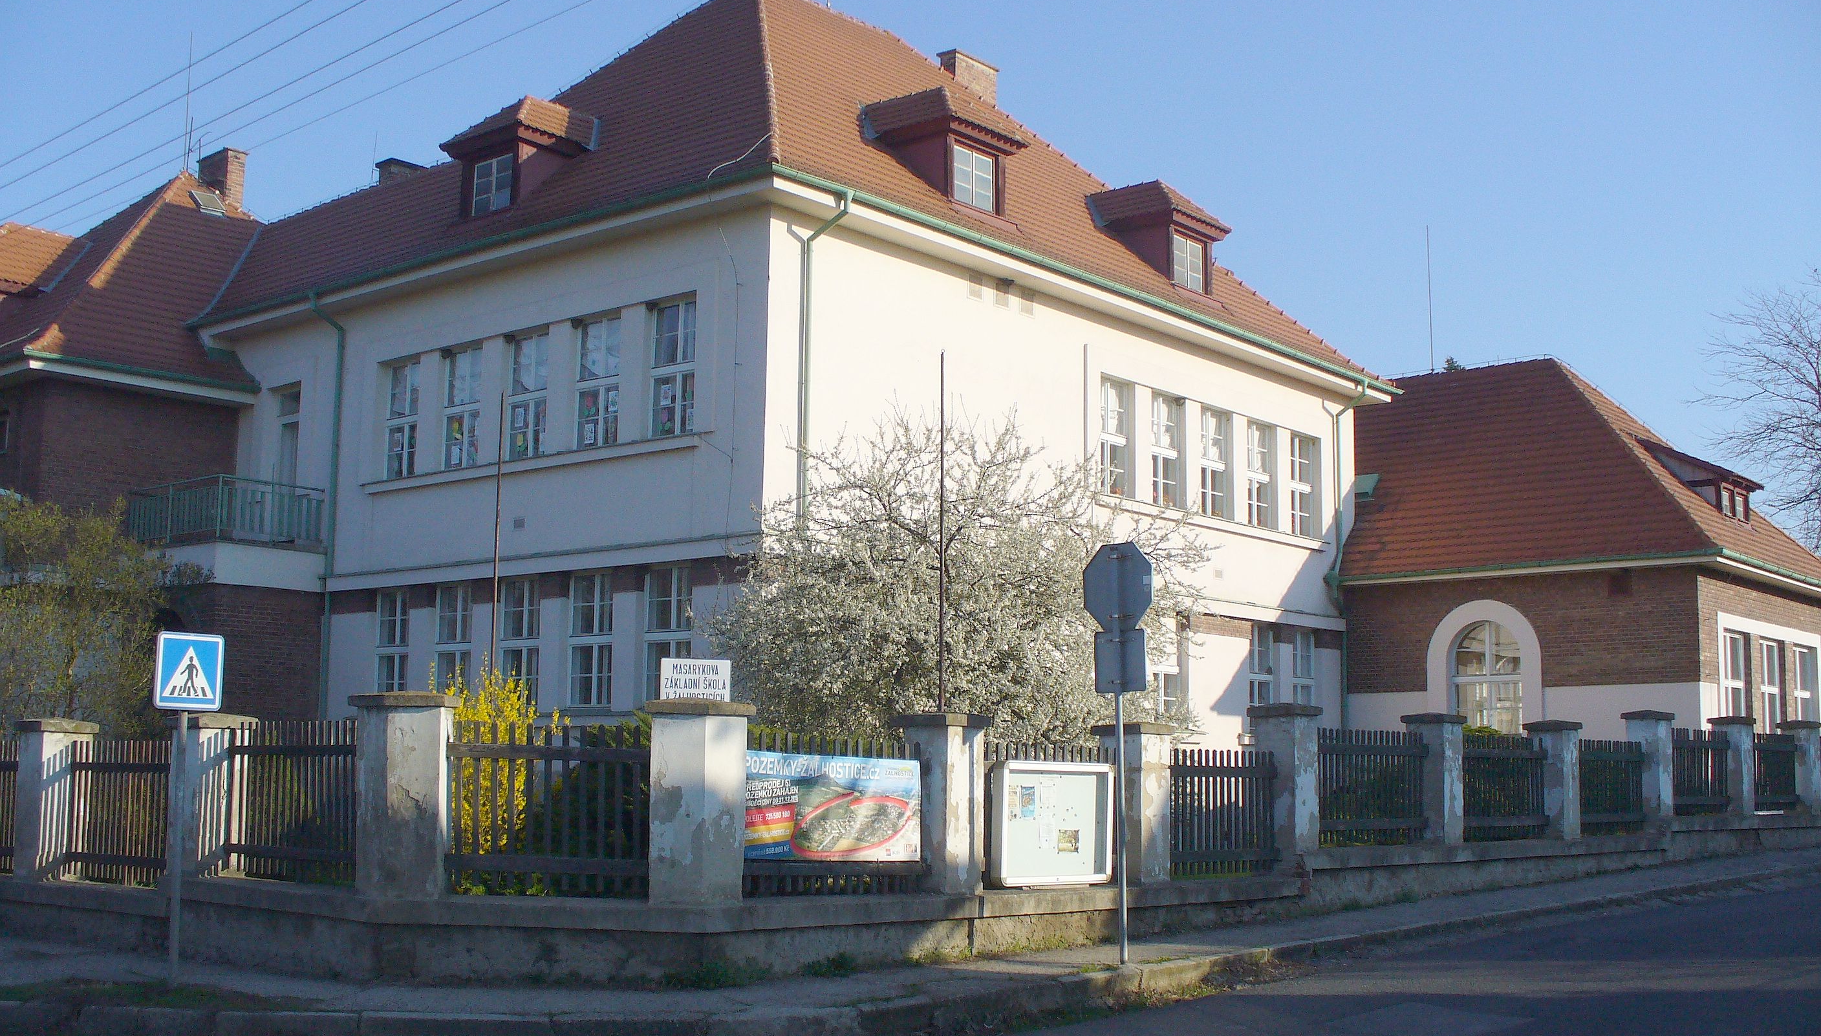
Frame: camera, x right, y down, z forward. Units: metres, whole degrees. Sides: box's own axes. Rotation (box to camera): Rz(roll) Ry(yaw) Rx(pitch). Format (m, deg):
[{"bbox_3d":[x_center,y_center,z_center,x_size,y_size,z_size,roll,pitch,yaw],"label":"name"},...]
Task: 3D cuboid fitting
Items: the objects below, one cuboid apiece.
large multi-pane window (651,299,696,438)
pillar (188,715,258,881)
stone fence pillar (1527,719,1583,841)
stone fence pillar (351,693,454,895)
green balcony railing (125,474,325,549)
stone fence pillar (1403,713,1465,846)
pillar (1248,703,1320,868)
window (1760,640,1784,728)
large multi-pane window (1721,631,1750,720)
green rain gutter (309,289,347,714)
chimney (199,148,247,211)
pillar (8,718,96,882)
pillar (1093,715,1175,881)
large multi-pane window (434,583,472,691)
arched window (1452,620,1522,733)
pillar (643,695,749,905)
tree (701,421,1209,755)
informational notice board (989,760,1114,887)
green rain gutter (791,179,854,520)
[{"bbox_3d":[-3.264,-2.119,27.185,1.012,1.897,0.150,-6,-10,40],"label":"large multi-pane window"},{"bbox_3d":[-6.036,2.380,16.795,0.560,1.395,0.560,-6,-10,40],"label":"pillar"},{"bbox_3d":[7.983,3.252,24.221,0.540,1.457,0.540,-6,-10,40],"label":"stone fence pillar"},{"bbox_3d":[-3.723,2.031,14.349,0.660,1.517,0.600,1,-8,0],"label":"stone fence pillar"},{"bbox_3d":[-11.373,0.030,32.228,2.950,1.020,1.900,-6,-10,40],"label":"green balcony railing"},{"bbox_3d":[6.178,3.059,22.958,0.570,1.543,0.570,-6,-10,41],"label":"stone fence pillar"},{"bbox_3d":[3.739,2.646,19.420,0.540,1.545,0.540,-6,-10,40],"label":"pillar"},{"bbox_3d":[16.004,3.244,36.379,0.170,1.833,1.436,-6,-10,40],"label":"window"},{"bbox_3d":[14.682,2.974,34.826,0.170,1.908,1.463,-6,-10,40],"label":"large multi-pane window"},{"bbox_3d":[-9.696,0.705,31.542,0.180,8.824,0.700,-6,-10,40],"label":"green rain gutter"},{"bbox_3d":[-13.935,-6.724,39.308,1.060,1.220,0.460,-6,-10,40],"label":"chimney"},{"bbox_3d":[-7.301,2.401,16.701,0.510,1.360,0.510,-6,-10,40],"label":"pillar"},{"bbox_3d":[2.019,2.558,17.546,0.540,1.409,0.540,-6,-10,40],"label":"pillar"},{"bbox_3d":[-6.950,1.983,29.528,0.880,1.880,0.130,-6,-10,40],"label":"large multi-pane window"},{"bbox_3d":[10.692,2.964,35.922,1.395,2.127,0.180,-6,-10,40],"label":"arched window"},{"bbox_3d":[-1.487,1.973,13.554,0.650,1.385,0.580,4,-8,-21],"label":"pillar"},{"bbox_3d":[0.530,1.338,21.905,5.324,5.082,5.553,1,-8,0],"label":"tree"},{"bbox_3d":[1.272,2.710,17.212,0.140,1.070,1.616,-6,-10,41],"label":"informational notice board"},{"bbox_3d":[-1.125,0.001,25.832,0.800,8.869,0.180,-6,-10,40],"label":"green rain gutter"}]

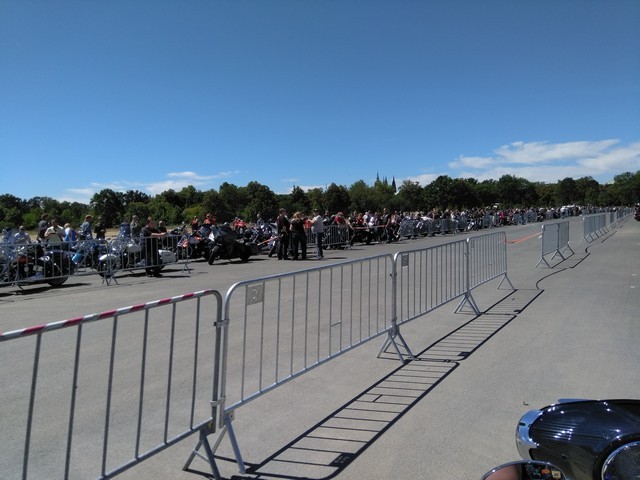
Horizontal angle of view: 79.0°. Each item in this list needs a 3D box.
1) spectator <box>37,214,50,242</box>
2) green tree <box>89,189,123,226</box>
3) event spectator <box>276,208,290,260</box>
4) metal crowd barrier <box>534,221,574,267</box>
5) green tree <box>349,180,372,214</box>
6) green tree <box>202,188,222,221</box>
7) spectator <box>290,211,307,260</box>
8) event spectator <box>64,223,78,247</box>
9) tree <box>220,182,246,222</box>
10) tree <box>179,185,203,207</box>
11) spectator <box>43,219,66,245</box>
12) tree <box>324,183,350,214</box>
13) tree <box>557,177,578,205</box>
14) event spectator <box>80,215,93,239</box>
[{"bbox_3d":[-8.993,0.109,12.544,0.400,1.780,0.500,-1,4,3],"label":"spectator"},{"bbox_3d":[-46.622,-6.878,84.725,7.440,8.750,7.440,-3,4,-29],"label":"green tree"},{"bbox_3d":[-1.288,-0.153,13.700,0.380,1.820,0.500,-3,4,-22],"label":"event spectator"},{"bbox_3d":[7.137,0.051,11.715,0.500,1.100,4.400,2,5,40],"label":"metal crowd barrier"},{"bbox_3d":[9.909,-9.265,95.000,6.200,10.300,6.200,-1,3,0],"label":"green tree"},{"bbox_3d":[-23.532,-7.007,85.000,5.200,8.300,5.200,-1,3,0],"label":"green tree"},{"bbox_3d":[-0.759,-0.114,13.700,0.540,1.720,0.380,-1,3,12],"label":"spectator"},{"bbox_3d":[-8.146,0.194,12.651,0.450,1.550,0.500,-3,4,-30],"label":"event spectator"},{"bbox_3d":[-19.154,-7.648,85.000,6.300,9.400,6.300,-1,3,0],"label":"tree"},{"bbox_3d":[-30.799,-8.256,91.694,5.690,9.740,5.690,-3,4,-18],"label":"tree"},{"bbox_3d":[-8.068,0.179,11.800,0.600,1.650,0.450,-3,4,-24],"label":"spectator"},{"bbox_3d":[4.256,-9.512,96.696,6.490,9.660,6.490,-1,4,3],"label":"tree"},{"bbox_3d":[73.170,-13.190,114.658,6.520,10.890,6.520,1,4,33],"label":"tree"},{"bbox_3d":[-8.242,0.034,13.645,0.380,1.750,0.500,-2,4,-3],"label":"event spectator"}]

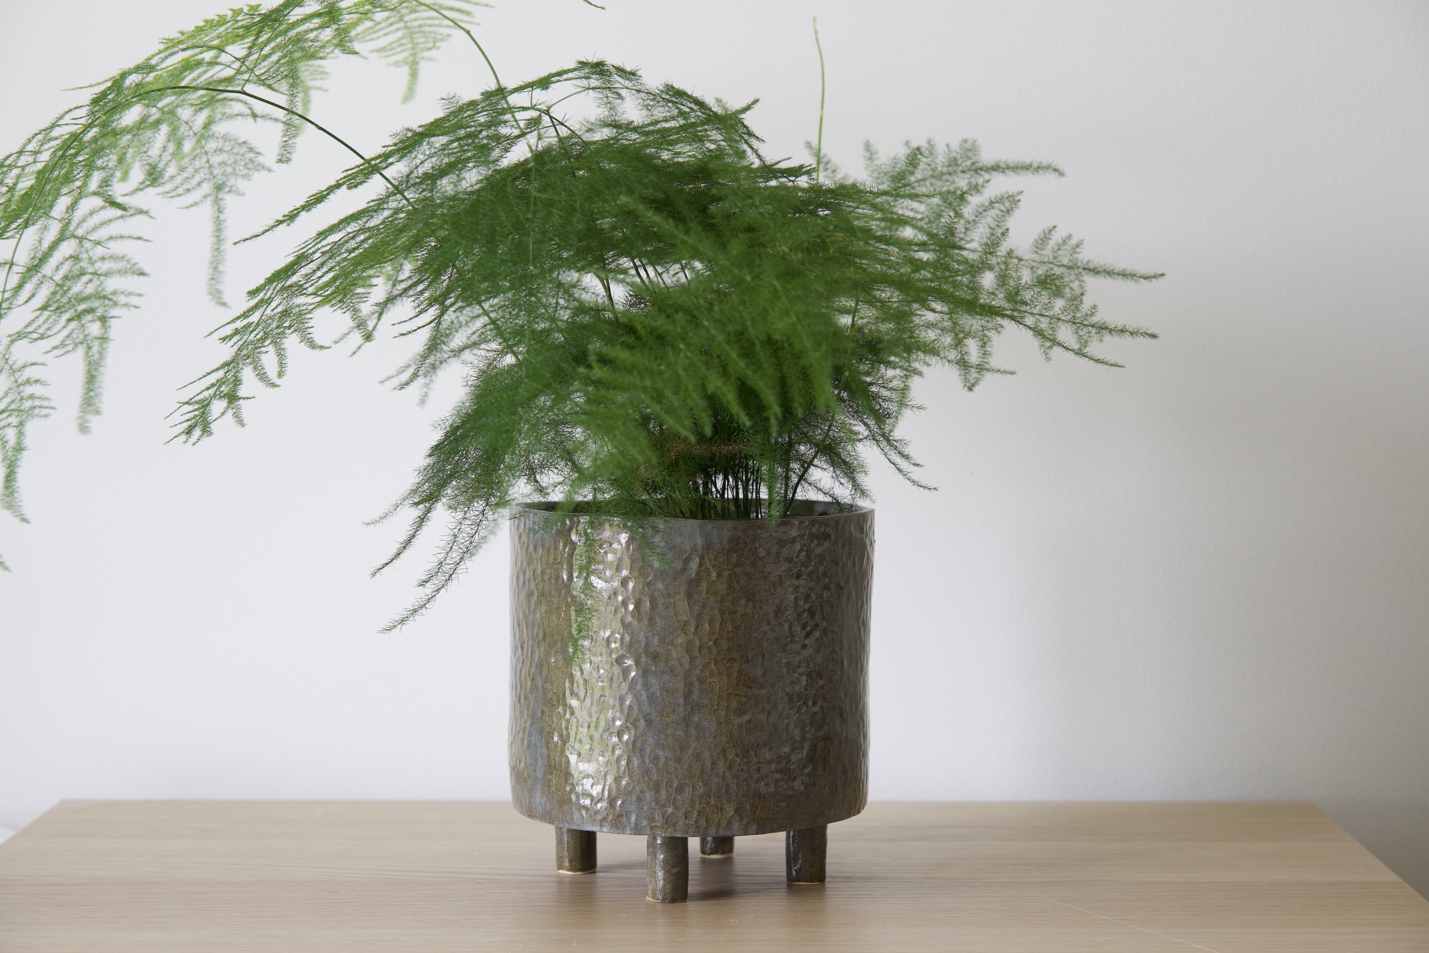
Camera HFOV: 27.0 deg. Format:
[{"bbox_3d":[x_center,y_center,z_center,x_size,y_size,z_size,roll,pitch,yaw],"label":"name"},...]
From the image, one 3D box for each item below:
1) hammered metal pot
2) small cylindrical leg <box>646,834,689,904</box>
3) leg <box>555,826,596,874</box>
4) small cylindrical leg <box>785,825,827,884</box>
[{"bbox_3d":[-0.013,0.100,1.644,0.200,0.164,0.200,0,3,0],"label":"hammered metal pot"},{"bbox_3d":[-0.026,0.205,1.586,0.022,0.039,0.022,0,3,0],"label":"small cylindrical leg"},{"bbox_3d":[-0.077,0.201,1.663,0.022,0.039,0.022,0,3,0],"label":"leg"},{"bbox_3d":[0.051,0.202,1.636,0.022,0.039,0.022,0,3,0],"label":"small cylindrical leg"}]

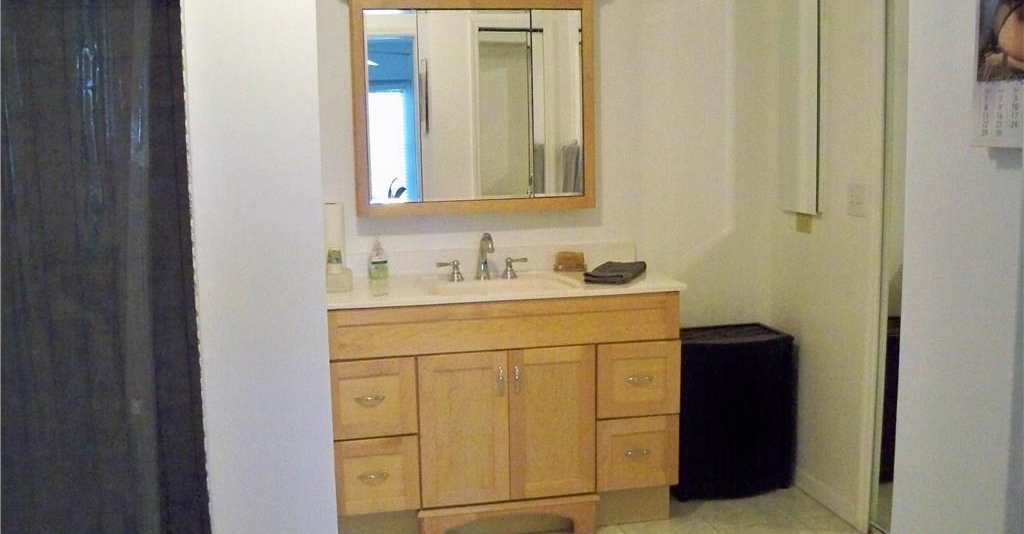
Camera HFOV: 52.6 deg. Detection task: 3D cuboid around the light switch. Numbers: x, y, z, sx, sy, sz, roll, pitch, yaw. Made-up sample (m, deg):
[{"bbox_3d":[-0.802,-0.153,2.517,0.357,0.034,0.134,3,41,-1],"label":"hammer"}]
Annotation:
[{"bbox_3d":[1.159,-0.225,3.498,0.011,0.115,0.108,-3,8,-13],"label":"light switch"}]

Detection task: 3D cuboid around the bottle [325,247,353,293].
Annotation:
[{"bbox_3d":[-0.599,0.007,3.575,0.090,0.150,0.070,-3,7,-12],"label":"bottle"}]

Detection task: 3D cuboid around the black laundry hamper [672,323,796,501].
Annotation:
[{"bbox_3d":[0.829,0.555,4.018,0.450,0.611,0.340,-3,8,-13],"label":"black laundry hamper"}]

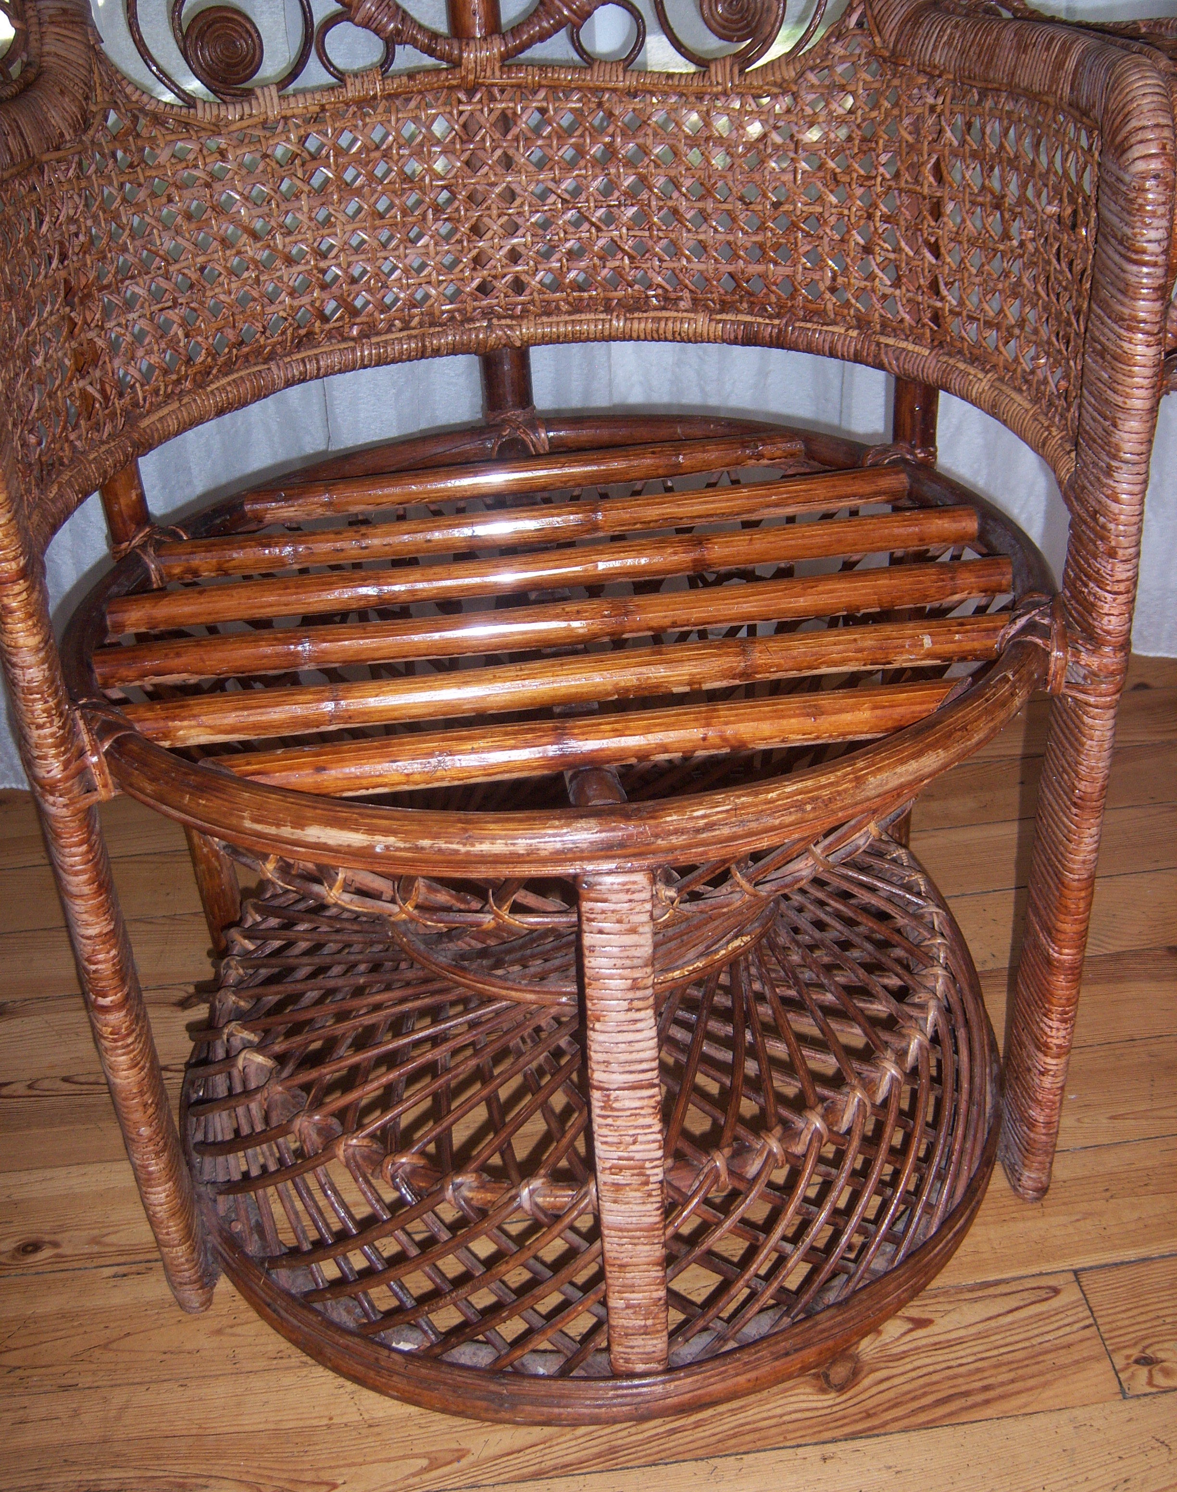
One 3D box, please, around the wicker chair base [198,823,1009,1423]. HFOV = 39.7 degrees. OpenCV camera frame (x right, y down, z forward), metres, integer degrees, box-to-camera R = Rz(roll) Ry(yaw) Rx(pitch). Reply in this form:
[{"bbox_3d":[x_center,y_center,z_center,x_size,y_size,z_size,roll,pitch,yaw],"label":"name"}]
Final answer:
[{"bbox_3d":[-0.007,0.085,1.032,0.561,0.336,0.561,-6,30,-4],"label":"wicker chair base"}]

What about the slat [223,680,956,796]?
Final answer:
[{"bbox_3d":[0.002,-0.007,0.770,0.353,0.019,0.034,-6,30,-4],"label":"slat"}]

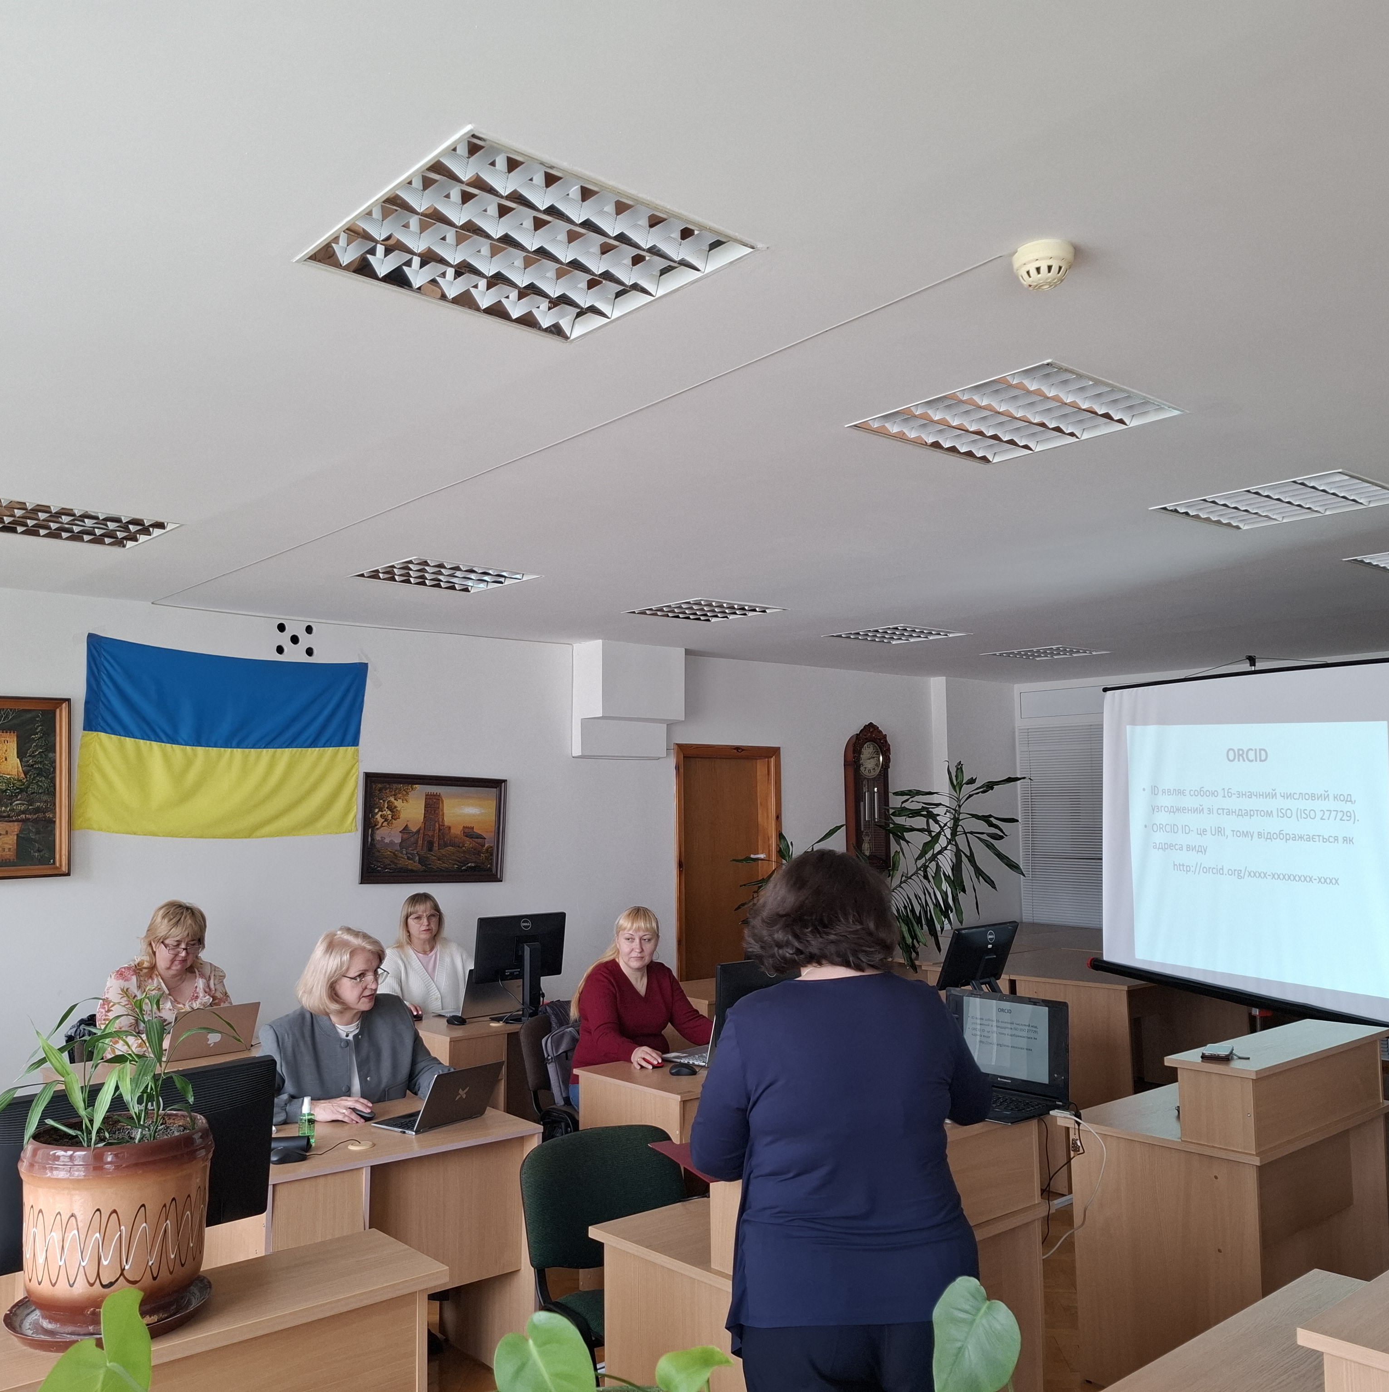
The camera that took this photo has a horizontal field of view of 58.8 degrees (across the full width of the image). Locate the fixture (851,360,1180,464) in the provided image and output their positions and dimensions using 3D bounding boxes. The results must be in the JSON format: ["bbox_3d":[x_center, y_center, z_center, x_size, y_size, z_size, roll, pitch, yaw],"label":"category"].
[{"bbox_3d":[0.822,-0.727,3.157,0.610,0.070,0.610,4,-6,-40],"label":"fixture"}]

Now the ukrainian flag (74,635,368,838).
[{"bbox_3d":[-2.313,0.228,6.192,1.420,0.940,0.050,4,-6,-40],"label":"ukrainian flag"}]

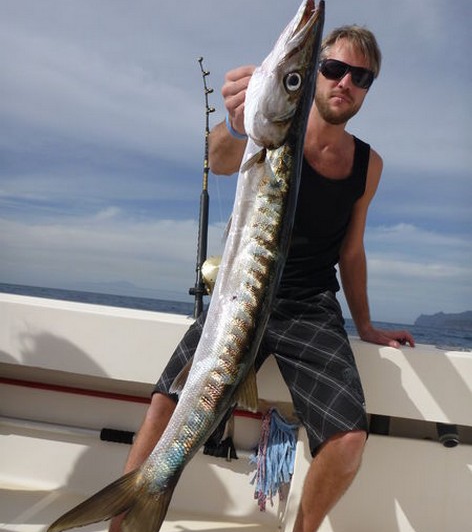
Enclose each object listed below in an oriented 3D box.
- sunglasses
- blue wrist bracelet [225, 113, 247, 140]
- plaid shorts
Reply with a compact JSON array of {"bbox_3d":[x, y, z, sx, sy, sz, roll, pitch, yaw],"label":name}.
[{"bbox_3d":[0.274,-0.478,1.297,0.145,0.050,0.130,15,9,2],"label":"sunglasses"},{"bbox_3d":[0.012,-0.263,0.920,0.068,0.064,0.016,2,-12,-11],"label":"blue wrist bracelet"},{"bbox_3d":[0.094,0.302,1.560,0.580,0.460,0.370,5,-5,6],"label":"plaid shorts"}]

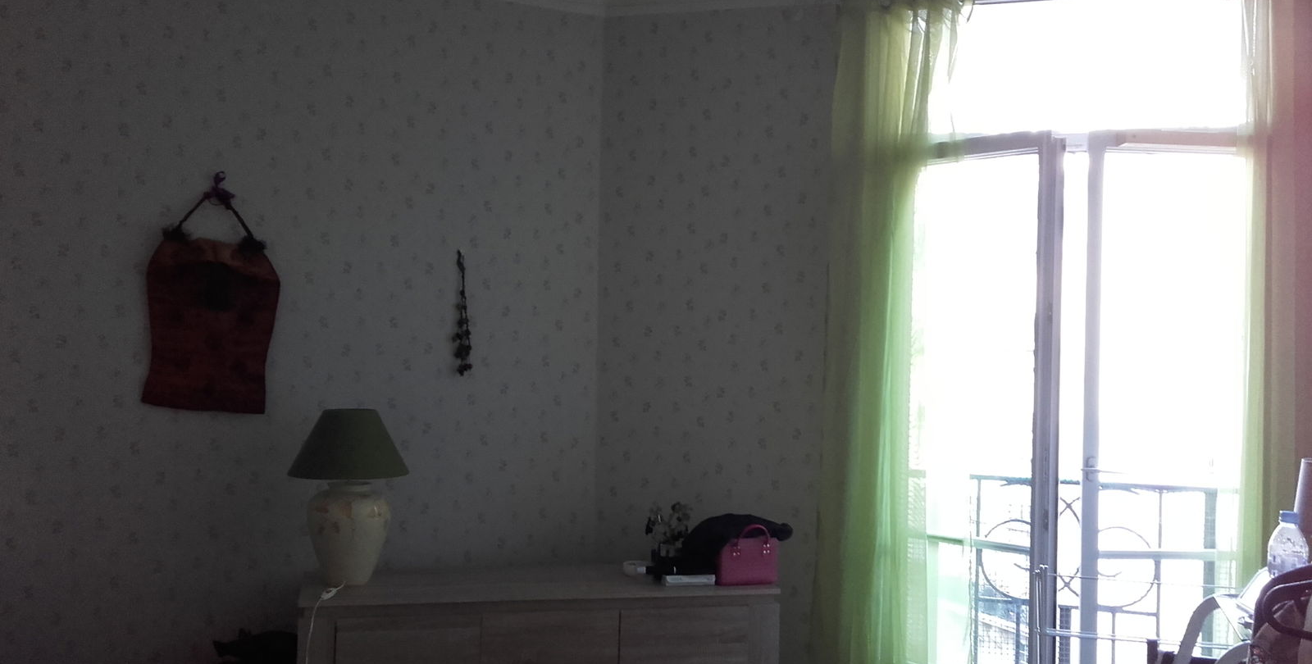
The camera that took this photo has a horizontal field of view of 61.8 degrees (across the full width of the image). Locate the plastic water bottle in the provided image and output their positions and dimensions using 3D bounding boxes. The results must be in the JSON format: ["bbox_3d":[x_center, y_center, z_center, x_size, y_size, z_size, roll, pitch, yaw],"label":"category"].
[{"bbox_3d":[1.153,0.435,1.997,0.066,0.215,0.066,1,-2,30],"label":"plastic water bottle"}]

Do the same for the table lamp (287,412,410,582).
[{"bbox_3d":[-1.005,0.538,3.598,0.388,0.560,0.388,2,-1,-14],"label":"table lamp"}]

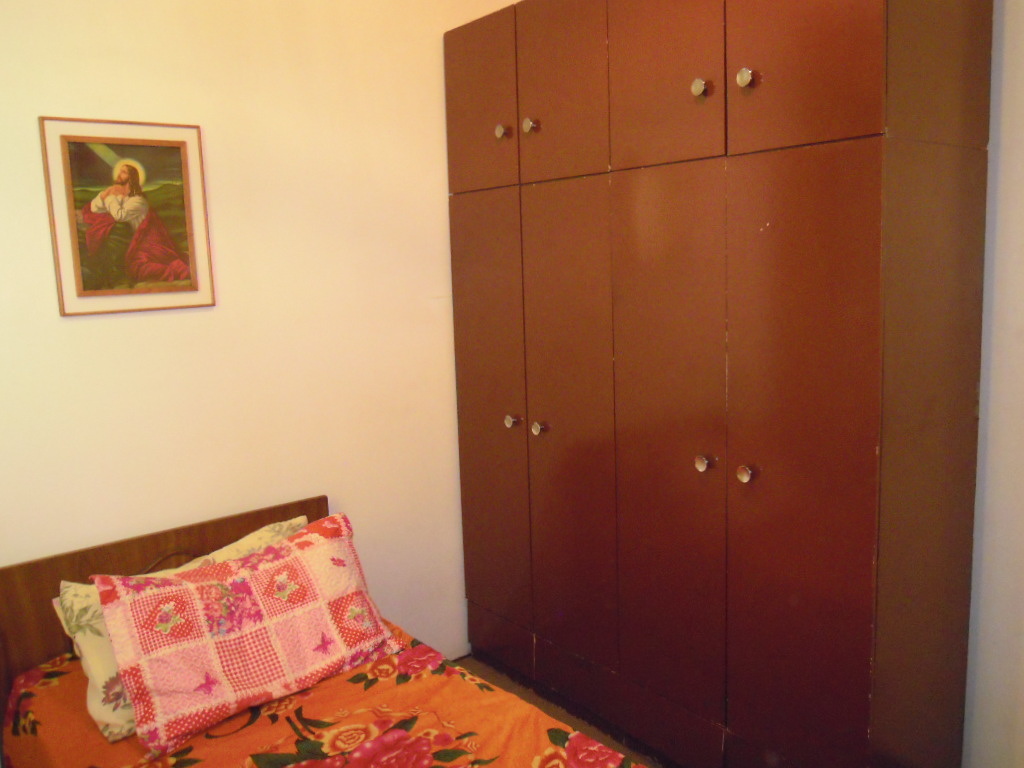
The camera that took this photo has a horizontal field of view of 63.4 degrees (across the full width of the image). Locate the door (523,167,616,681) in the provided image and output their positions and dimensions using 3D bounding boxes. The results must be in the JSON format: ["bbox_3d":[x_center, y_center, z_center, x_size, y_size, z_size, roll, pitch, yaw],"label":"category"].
[{"bbox_3d":[0.204,0.146,2.905,0.025,1.681,0.442,-9,11,-38],"label":"door"}]

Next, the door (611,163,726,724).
[{"bbox_3d":[0.484,0.186,2.564,0.025,1.681,0.445,-9,11,-38],"label":"door"}]

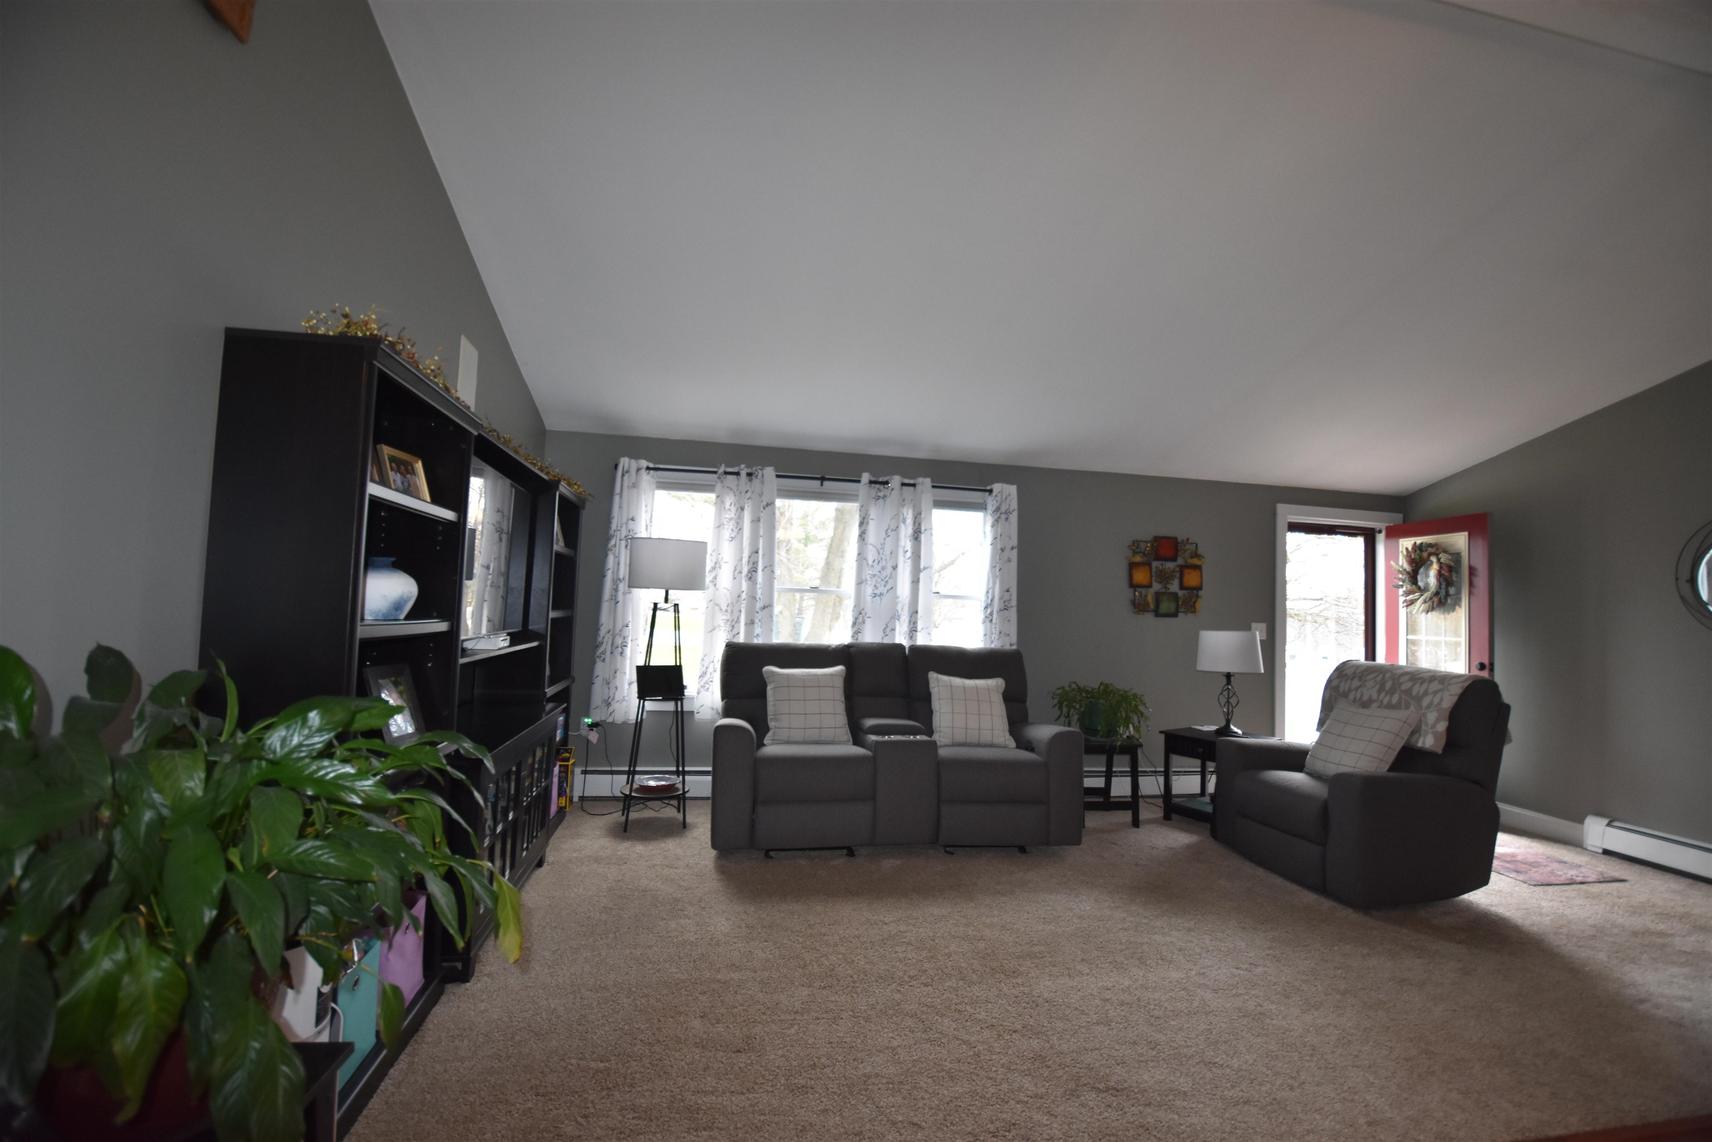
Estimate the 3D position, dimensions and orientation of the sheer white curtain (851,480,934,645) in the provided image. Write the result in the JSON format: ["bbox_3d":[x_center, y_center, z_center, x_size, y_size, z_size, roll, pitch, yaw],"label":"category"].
[{"bbox_3d":[0.237,0.176,4.746,0.520,1.610,0.110,3,-3,-9],"label":"sheer white curtain"}]

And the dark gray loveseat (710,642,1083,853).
[{"bbox_3d":[0.163,0.956,4.052,1.880,1.030,0.980,3,-3,-8],"label":"dark gray loveseat"}]

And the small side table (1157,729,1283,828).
[{"bbox_3d":[2.251,1.296,4.424,0.450,0.550,0.550,5,-4,-43],"label":"small side table"}]

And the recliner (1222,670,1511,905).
[{"bbox_3d":[2.491,0.998,3.577,0.900,1.050,0.960,3,-3,-8],"label":"recliner"}]

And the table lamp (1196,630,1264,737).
[{"bbox_3d":[2.368,0.713,4.546,0.390,0.655,0.390,3,-3,-11],"label":"table lamp"}]

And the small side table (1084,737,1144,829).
[{"bbox_3d":[1.496,1.293,4.433,0.400,0.500,0.400,3,-3,-11],"label":"small side table"}]

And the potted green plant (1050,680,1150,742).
[{"bbox_3d":[1.521,0.879,4.458,0.600,0.390,0.550,3,-3,-11],"label":"potted green plant"}]

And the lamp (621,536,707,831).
[{"bbox_3d":[-1.117,0.622,4.088,0.430,1.605,0.430,3,-3,-11],"label":"lamp"}]

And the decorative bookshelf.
[{"bbox_3d":[-1.461,0.438,2.747,0.320,1.800,2.570,3,-3,-11],"label":"decorative bookshelf"}]

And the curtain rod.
[{"bbox_3d":[-0.260,-0.595,4.688,2.430,0.035,0.090,3,-3,-9],"label":"curtain rod"}]

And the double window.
[{"bbox_3d":[-0.246,0.158,4.746,2.380,1.430,0.100,3,-3,-9],"label":"double window"}]

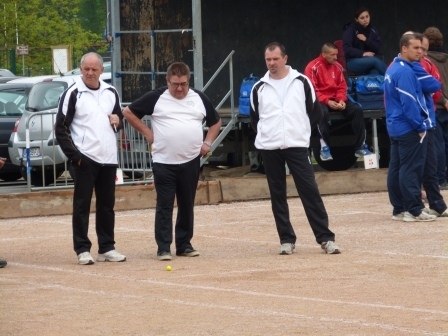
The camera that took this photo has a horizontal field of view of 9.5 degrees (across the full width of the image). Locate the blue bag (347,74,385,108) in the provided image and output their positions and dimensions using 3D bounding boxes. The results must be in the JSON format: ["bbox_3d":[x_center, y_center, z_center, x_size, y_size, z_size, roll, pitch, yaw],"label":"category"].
[{"bbox_3d":[1.732,-0.911,32.200,0.500,0.400,0.300,-2,3,-6],"label":"blue bag"}]

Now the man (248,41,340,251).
[{"bbox_3d":[0.600,-0.162,22.400,0.710,1.730,0.380,-2,3,3],"label":"man"}]

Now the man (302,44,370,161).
[{"bbox_3d":[1.329,-0.772,31.400,0.580,1.360,0.700,-3,3,-20],"label":"man"}]

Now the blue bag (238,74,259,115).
[{"bbox_3d":[0.317,-0.852,31.800,0.290,0.470,0.300,-1,3,6],"label":"blue bag"}]

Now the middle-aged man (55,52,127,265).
[{"bbox_3d":[-1.103,-0.079,22.350,0.540,1.720,0.370,-3,3,-16],"label":"middle-aged man"}]

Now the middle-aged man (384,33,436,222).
[{"bbox_3d":[1.792,-0.387,25.850,0.450,1.760,0.500,-1,3,10],"label":"middle-aged man"}]

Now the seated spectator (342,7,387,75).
[{"bbox_3d":[1.751,-1.336,33.000,0.460,1.220,0.680,-4,4,-38],"label":"seated spectator"}]

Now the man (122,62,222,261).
[{"bbox_3d":[-0.424,-0.053,22.250,0.790,1.600,0.420,-2,3,-7],"label":"man"}]

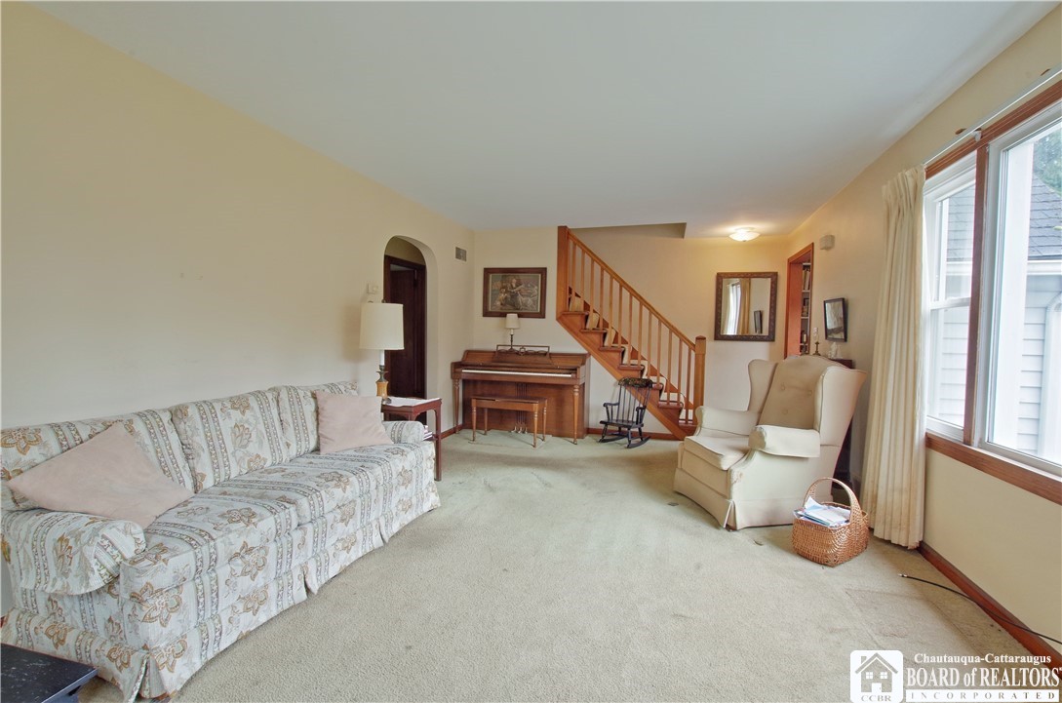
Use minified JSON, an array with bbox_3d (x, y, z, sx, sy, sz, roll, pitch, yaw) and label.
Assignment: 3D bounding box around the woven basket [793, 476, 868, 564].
[{"bbox_3d":[1.633,0.893,2.416,0.360,0.370,0.240,-1,3,-31],"label":"woven basket"}]

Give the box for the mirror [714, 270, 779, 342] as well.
[{"bbox_3d":[2.634,-0.545,5.407,0.677,0.839,0.043,1,3,18],"label":"mirror"}]

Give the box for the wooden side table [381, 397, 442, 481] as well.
[{"bbox_3d":[-1.024,0.687,3.338,0.585,0.629,0.406,1,3,18],"label":"wooden side table"}]

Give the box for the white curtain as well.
[{"bbox_3d":[2.039,0.037,2.484,0.170,2.050,0.340,1,3,18],"label":"white curtain"}]

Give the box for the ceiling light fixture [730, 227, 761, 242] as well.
[{"bbox_3d":[2.471,-1.333,5.093,0.345,0.140,0.345,1,3,18],"label":"ceiling light fixture"}]

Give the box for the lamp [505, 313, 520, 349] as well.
[{"bbox_3d":[-0.212,-0.219,5.095,0.172,0.434,0.172,1,2,0],"label":"lamp"}]

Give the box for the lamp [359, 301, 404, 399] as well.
[{"bbox_3d":[-1.078,-0.004,3.219,0.325,0.742,0.325,1,3,18],"label":"lamp"}]

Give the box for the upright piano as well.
[{"bbox_3d":[-0.113,0.455,4.982,1.494,0.967,0.571,1,3,18],"label":"upright piano"}]

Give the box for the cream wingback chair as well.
[{"bbox_3d":[1.572,0.537,3.010,0.900,1.030,0.720,0,2,-12],"label":"cream wingback chair"}]

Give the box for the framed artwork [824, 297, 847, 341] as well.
[{"bbox_3d":[2.479,-0.252,3.587,0.029,0.335,0.450,-3,1,18],"label":"framed artwork"}]

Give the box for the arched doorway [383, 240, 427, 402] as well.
[{"bbox_3d":[-1.199,-0.044,4.275,0.145,2.002,0.899,1,3,18],"label":"arched doorway"}]

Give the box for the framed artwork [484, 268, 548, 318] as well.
[{"bbox_3d":[-0.195,-0.695,5.264,0.795,0.595,0.030,1,3,18],"label":"framed artwork"}]

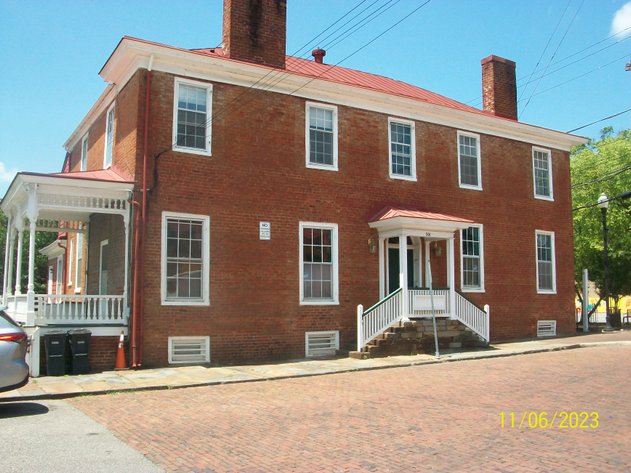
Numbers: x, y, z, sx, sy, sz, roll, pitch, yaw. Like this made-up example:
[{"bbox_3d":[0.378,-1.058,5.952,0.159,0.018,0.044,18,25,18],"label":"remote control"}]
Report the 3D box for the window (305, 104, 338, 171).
[{"bbox_3d":[0.184,-2.768,17.237,1.060,1.875,0.120,4,-7,-31],"label":"window"}]

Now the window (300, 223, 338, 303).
[{"bbox_3d":[0.111,0.745,16.799,1.250,2.215,0.120,4,-7,-31],"label":"window"}]

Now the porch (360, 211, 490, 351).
[{"bbox_3d":[2.912,1.172,17.399,4.804,4.180,1.496,3,-7,-31],"label":"porch"}]

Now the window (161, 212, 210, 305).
[{"bbox_3d":[-3.074,0.551,14.729,1.180,2.200,0.150,3,-7,-31],"label":"window"}]

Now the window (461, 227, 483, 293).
[{"bbox_3d":[4.964,0.681,19.755,1.110,2.190,0.140,4,-7,-31],"label":"window"}]

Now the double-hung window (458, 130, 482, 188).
[{"bbox_3d":[4.972,-2.431,19.965,1.031,1.875,0.150,3,-7,-31],"label":"double-hung window"}]

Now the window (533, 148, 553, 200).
[{"bbox_3d":[8.041,-2.204,21.941,1.030,1.850,0.140,4,-7,-31],"label":"window"}]

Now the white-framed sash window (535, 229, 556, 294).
[{"bbox_3d":[8.016,0.905,21.539,1.180,2.200,0.150,3,-7,-31],"label":"white-framed sash window"}]

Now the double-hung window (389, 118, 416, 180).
[{"bbox_3d":[2.602,-2.584,18.513,1.031,1.875,0.150,3,-7,-31],"label":"double-hung window"}]

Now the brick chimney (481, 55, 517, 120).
[{"bbox_3d":[6.413,-5.062,21.582,1.160,2.140,0.540,4,-7,-31],"label":"brick chimney"}]

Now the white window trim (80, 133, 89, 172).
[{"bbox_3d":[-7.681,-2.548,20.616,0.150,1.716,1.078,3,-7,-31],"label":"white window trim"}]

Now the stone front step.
[{"bbox_3d":[2.810,2.836,17.458,4.520,0.950,1.220,4,-7,-31],"label":"stone front step"}]

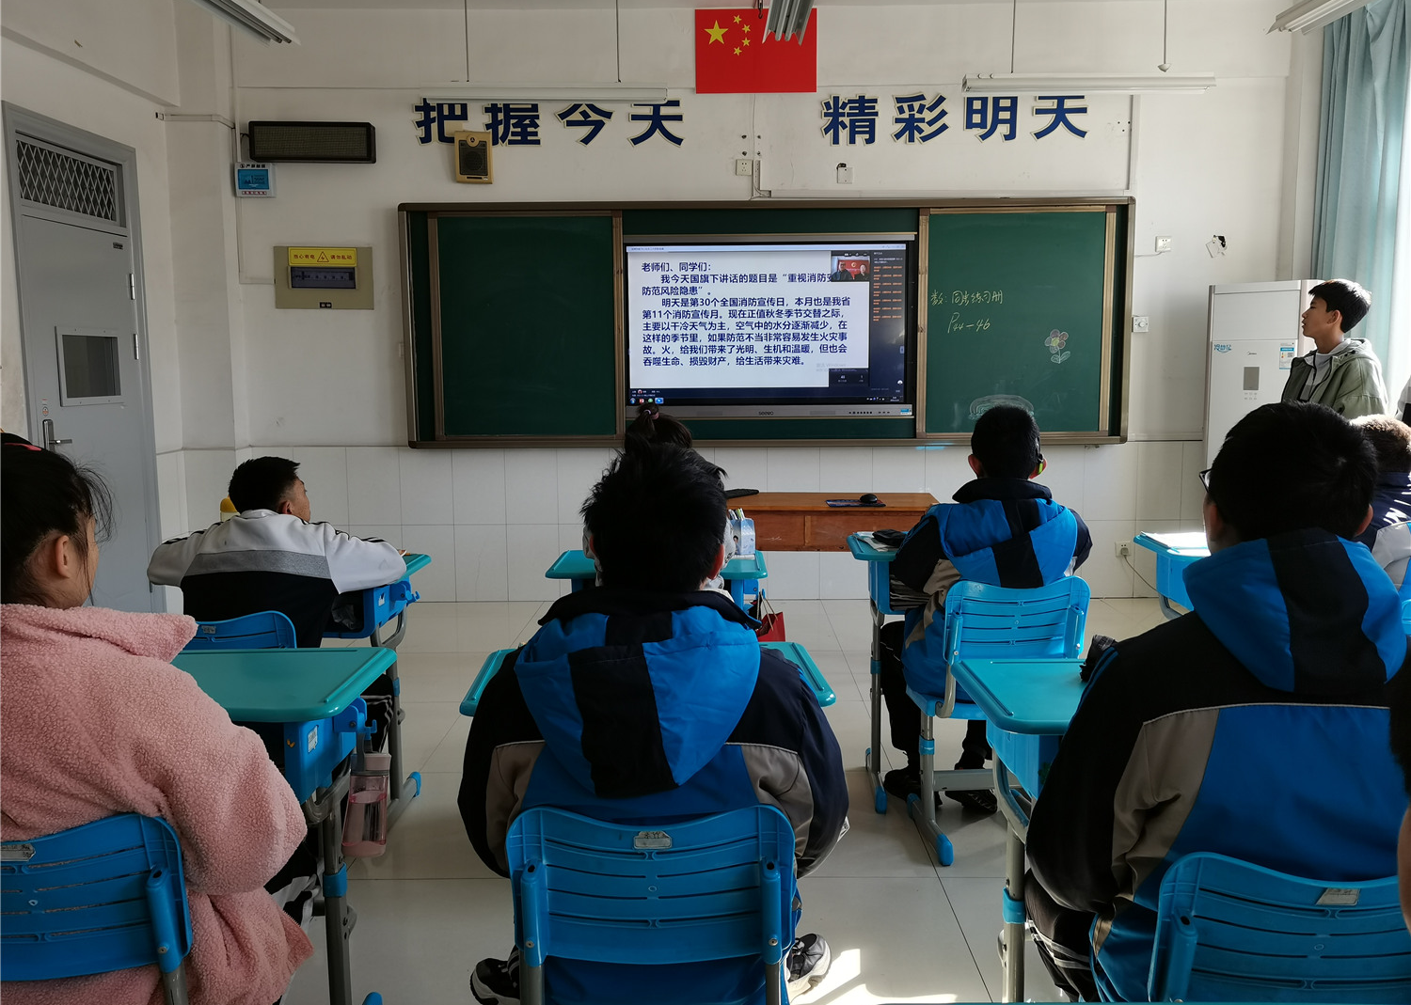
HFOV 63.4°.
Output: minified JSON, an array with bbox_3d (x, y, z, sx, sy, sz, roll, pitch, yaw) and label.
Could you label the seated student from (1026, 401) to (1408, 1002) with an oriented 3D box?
[{"bbox_3d":[0.791,0.486,1.798,0.600,1.300,0.740,0,7,1],"label":"seated student"}]

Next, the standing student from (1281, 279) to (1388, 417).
[{"bbox_3d":[2.372,-0.012,4.373,0.280,1.660,0.450,-3,7,-22],"label":"standing student"}]

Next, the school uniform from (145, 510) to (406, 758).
[{"bbox_3d":[-1.167,0.387,3.157,0.700,0.780,0.560,0,7,1],"label":"school uniform"}]

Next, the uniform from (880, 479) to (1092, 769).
[{"bbox_3d":[0.825,0.380,3.421,0.550,0.960,0.700,0,7,1],"label":"uniform"}]

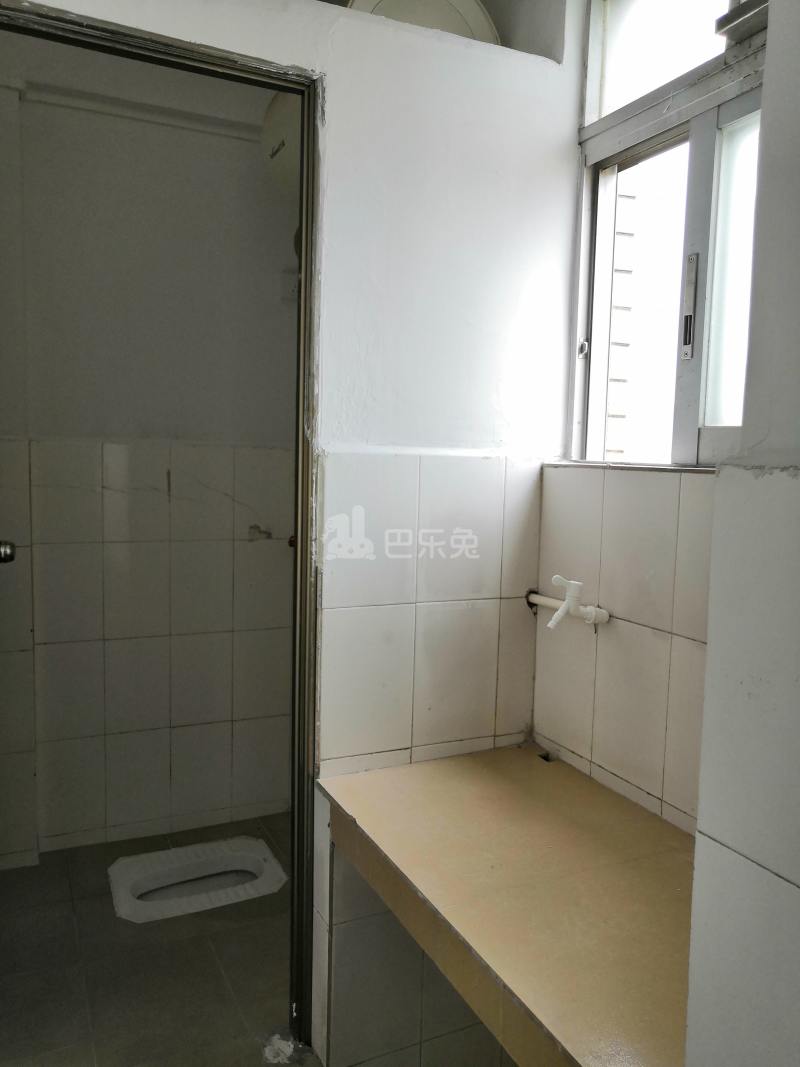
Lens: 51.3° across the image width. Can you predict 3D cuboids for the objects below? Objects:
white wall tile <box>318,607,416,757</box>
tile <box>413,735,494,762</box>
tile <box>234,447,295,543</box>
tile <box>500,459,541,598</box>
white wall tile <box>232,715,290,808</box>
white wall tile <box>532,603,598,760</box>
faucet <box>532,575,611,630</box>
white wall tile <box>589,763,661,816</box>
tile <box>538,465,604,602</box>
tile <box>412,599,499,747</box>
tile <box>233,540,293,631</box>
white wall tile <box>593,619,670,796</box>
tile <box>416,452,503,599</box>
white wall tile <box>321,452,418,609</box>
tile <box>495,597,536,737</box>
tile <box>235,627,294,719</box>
[{"bbox_3d":[-0.065,0.296,1.677,0.202,0.304,0.010,-1,6,-25],"label":"white wall tile"},{"bbox_3d":[0.114,0.460,1.779,0.202,0.032,0.010,-1,6,-25],"label":"tile"},{"bbox_3d":[-0.445,-0.129,2.727,0.200,0.300,0.010,-1,6,-25],"label":"tile"},{"bbox_3d":[0.259,-0.011,1.774,0.094,0.297,0.010,-1,6,-25],"label":"tile"},{"bbox_3d":[-0.467,0.766,2.811,0.200,0.300,0.010,-1,6,-25],"label":"white wall tile"},{"bbox_3d":[0.348,0.299,1.752,0.010,0.304,0.205,-1,6,-26],"label":"white wall tile"},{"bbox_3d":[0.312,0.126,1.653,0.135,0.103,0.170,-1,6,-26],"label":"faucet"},{"bbox_3d":[0.432,0.486,1.587,0.010,0.032,0.200,-1,6,-26],"label":"white wall tile"},{"bbox_3d":[0.351,0.005,1.701,0.010,0.281,0.202,-1,6,-25],"label":"tile"},{"bbox_3d":[0.118,0.292,1.763,0.202,0.304,0.010,-1,6,-25],"label":"tile"},{"bbox_3d":[-0.452,0.169,2.755,0.200,0.300,0.010,-1,6,-25],"label":"tile"},{"bbox_3d":[0.430,0.313,1.548,0.010,0.300,0.200,-1,6,-25],"label":"white wall tile"},{"bbox_3d":[0.125,-0.009,1.713,0.200,0.300,0.010,-1,6,-25],"label":"tile"},{"bbox_3d":[-0.056,-0.006,1.628,0.200,0.300,0.010,-1,6,-25],"label":"white wall tile"},{"bbox_3d":[0.251,0.286,1.802,0.094,0.300,0.010,-1,6,-25],"label":"tile"},{"bbox_3d":[-0.464,0.474,2.814,0.201,0.304,0.010,-1,6,-23],"label":"tile"}]

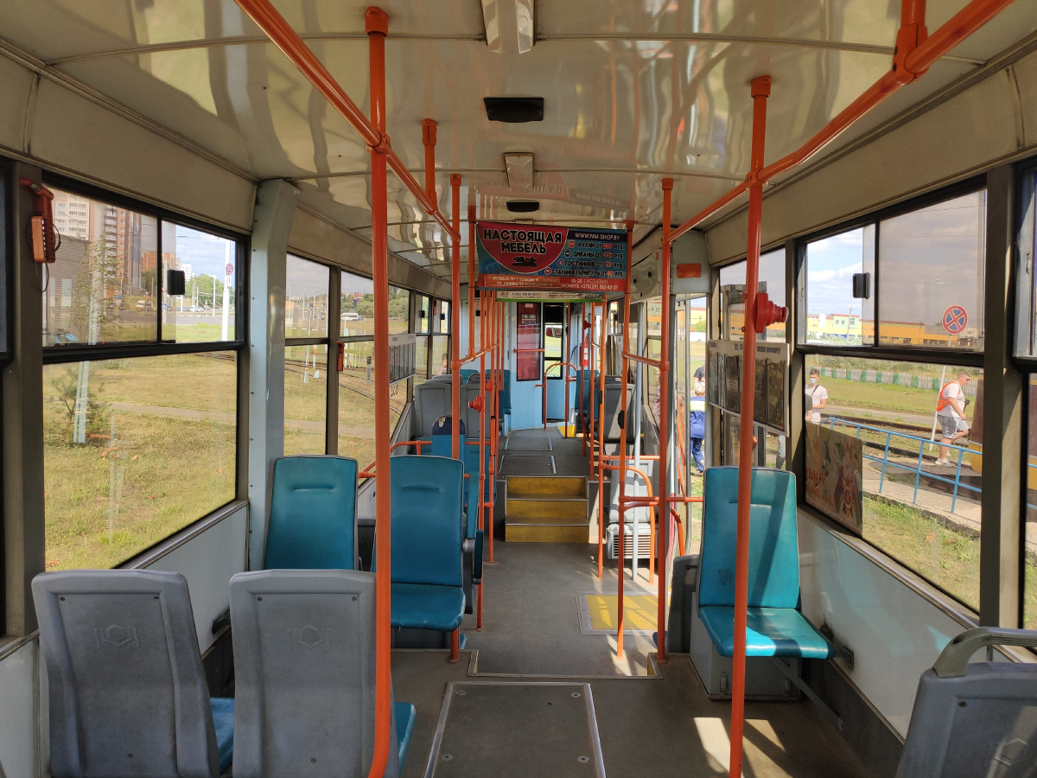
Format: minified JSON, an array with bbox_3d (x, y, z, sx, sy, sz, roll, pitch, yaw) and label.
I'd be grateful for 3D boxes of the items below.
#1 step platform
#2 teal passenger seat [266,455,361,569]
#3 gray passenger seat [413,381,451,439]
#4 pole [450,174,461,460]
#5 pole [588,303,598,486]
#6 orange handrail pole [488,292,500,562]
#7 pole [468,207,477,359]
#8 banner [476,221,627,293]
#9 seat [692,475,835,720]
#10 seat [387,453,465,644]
[{"bbox_3d":[0.280,1.171,7.634,0.804,0.525,0.558,0,4,1],"label":"step platform"},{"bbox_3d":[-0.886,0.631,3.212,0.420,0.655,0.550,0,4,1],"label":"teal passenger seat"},{"bbox_3d":[-0.875,0.257,8.088,0.420,0.660,0.550,0,4,1],"label":"gray passenger seat"},{"bbox_3d":[-0.279,0.157,3.427,0.037,2.150,0.037,0,4,1],"label":"pole"},{"bbox_3d":[0.738,-0.144,7.630,0.037,2.100,0.037,0,4,1],"label":"pole"},{"bbox_3d":[-0.225,0.183,6.648,0.037,2.645,0.037,0,4,1],"label":"orange handrail pole"},{"bbox_3d":[-0.254,-0.588,4.293,0.037,0.827,0.037,0,4,1],"label":"pole"},{"bbox_3d":[0.201,-0.739,4.448,0.891,0.370,0.020,-1,5,-15],"label":"banner"},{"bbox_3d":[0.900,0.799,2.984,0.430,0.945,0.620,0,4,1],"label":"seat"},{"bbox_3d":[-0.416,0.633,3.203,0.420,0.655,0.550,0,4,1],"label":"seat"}]

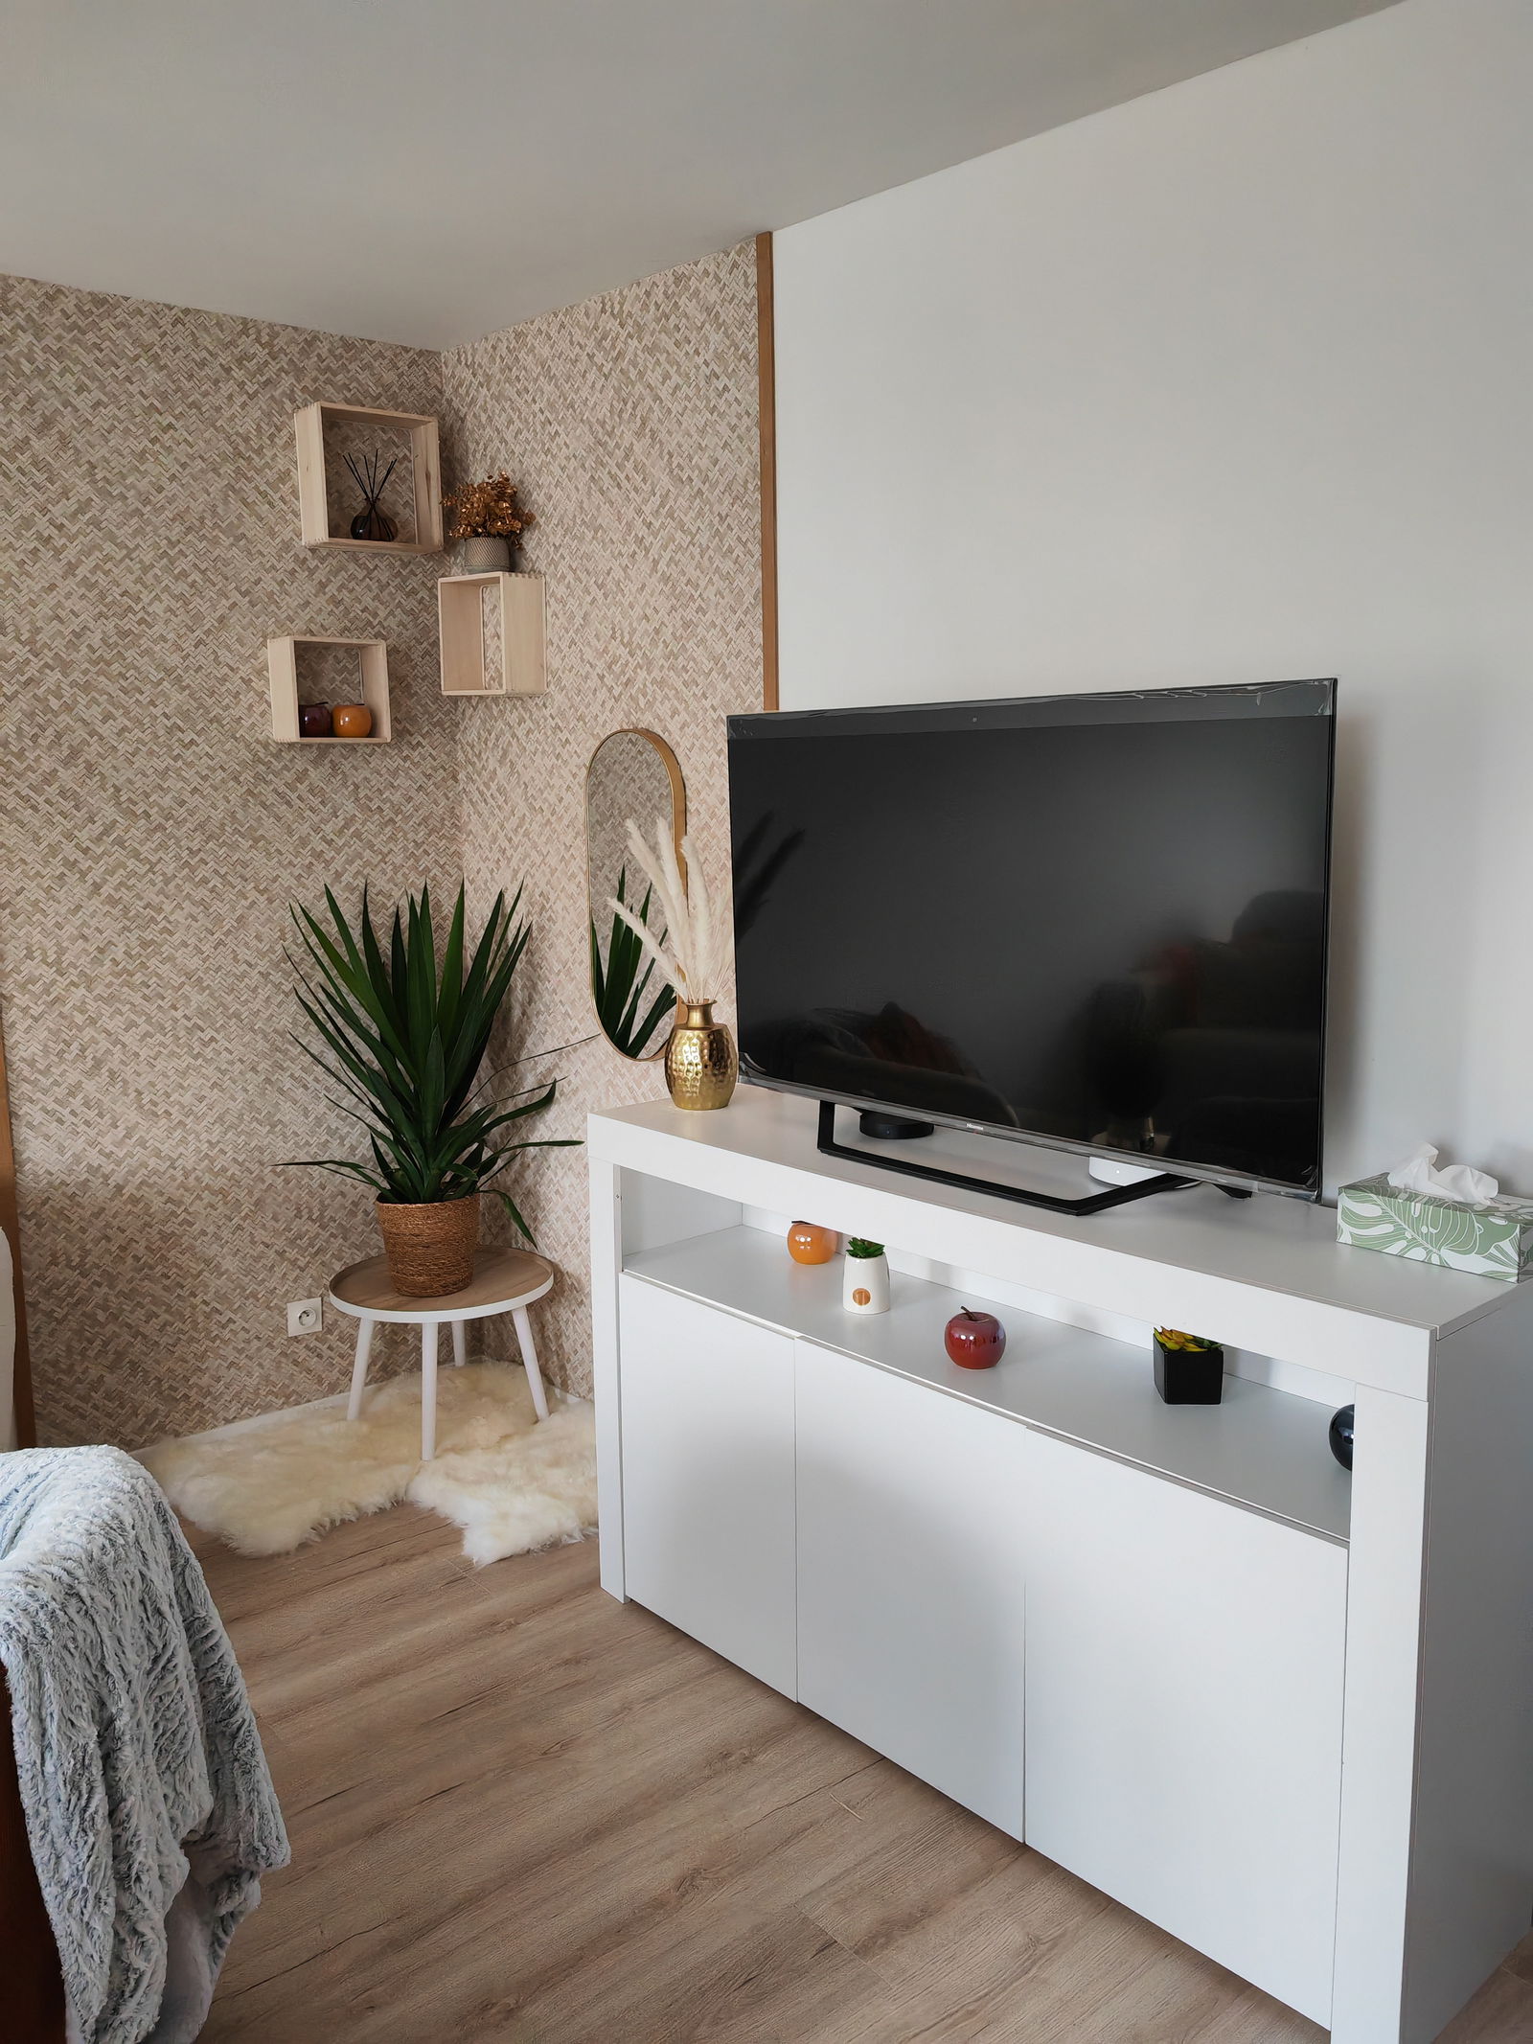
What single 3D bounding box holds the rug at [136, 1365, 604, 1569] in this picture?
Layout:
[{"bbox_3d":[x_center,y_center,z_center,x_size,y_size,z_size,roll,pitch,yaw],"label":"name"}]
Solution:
[{"bbox_3d":[-0.755,0.965,3.490,0.930,0.080,1.040,-9,13,-42],"label":"rug"}]

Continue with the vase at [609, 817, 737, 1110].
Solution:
[{"bbox_3d":[-0.160,-0.105,2.869,0.230,0.530,0.240,-1,9,-3],"label":"vase"}]

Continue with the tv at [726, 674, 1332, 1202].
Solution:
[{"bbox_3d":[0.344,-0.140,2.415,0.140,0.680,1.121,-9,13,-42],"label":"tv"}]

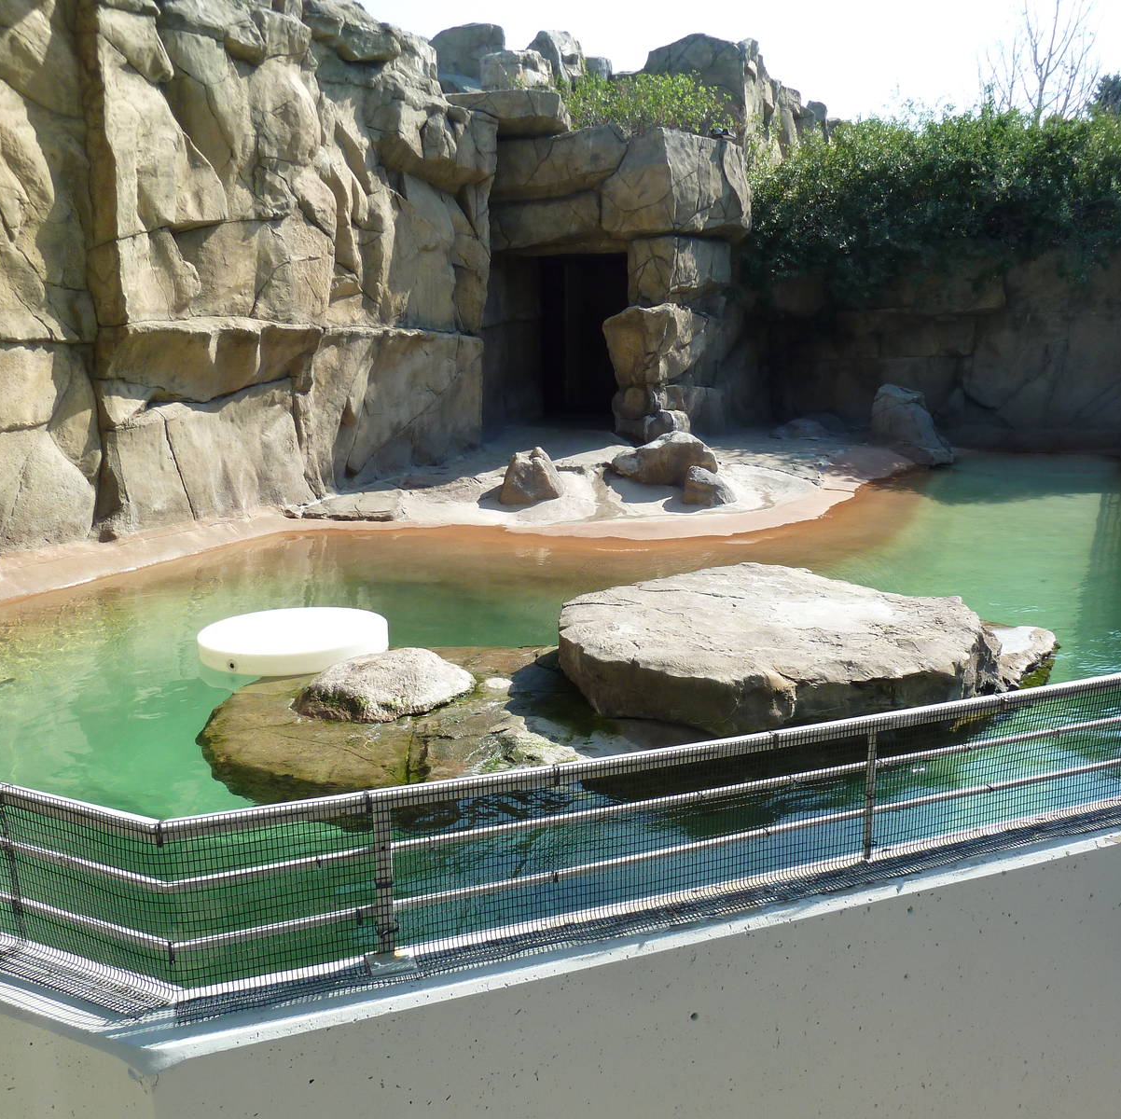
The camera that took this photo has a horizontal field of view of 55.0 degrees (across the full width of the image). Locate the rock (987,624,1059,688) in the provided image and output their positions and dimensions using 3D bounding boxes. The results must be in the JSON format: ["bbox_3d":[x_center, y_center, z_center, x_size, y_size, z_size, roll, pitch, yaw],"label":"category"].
[{"bbox_3d":[2.446,0.523,5.719,0.450,0.190,0.550,-5,12,-19],"label":"rock"}]

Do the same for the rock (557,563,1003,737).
[{"bbox_3d":[1.063,0.402,5.491,2.100,0.360,1.950,-1,12,0],"label":"rock"}]

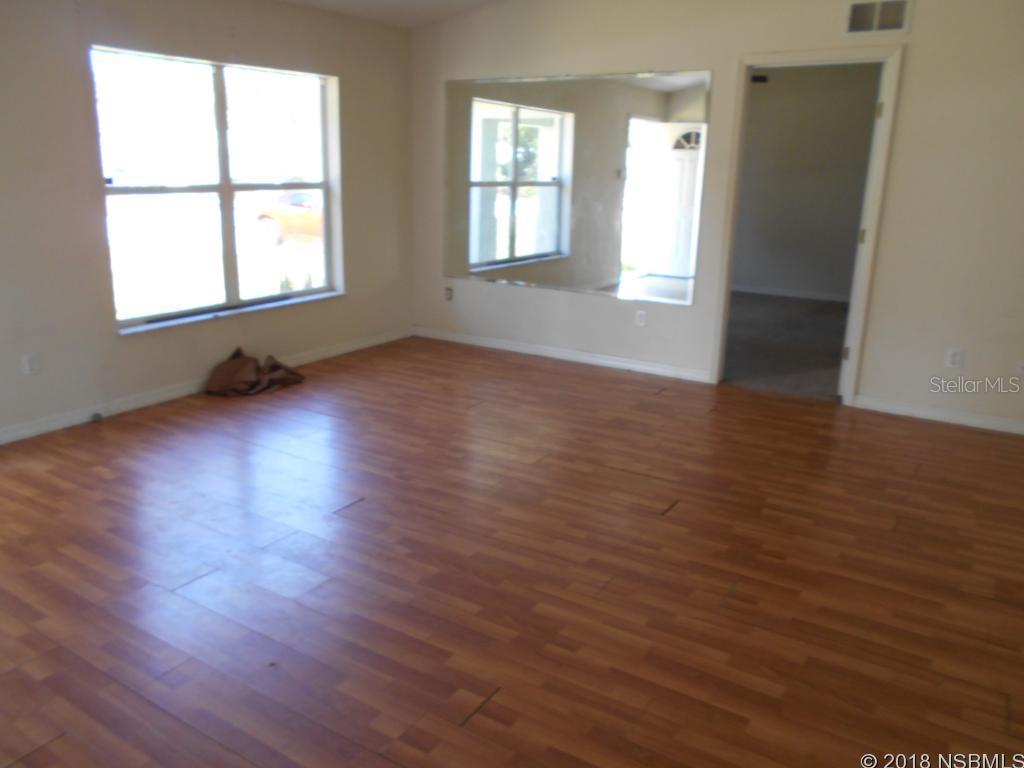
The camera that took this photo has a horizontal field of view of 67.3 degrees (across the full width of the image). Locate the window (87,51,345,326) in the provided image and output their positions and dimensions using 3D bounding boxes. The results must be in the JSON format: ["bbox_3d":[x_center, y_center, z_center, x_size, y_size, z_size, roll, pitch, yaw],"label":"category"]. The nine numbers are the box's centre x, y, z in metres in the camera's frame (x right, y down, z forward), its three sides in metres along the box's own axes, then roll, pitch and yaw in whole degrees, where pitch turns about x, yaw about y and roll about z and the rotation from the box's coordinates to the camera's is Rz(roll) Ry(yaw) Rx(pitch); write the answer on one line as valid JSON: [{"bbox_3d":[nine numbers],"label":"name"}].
[{"bbox_3d":[-1.788,-1.248,4.996,0.110,1.552,1.819,11,18,31],"label":"window"}]

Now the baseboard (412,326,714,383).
[{"bbox_3d":[0.286,-0.248,6.040,2.688,0.075,0.015,11,18,31],"label":"baseboard"}]

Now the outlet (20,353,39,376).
[{"bbox_3d":[-2.528,-0.102,4.039,0.012,0.120,0.080,11,18,31],"label":"outlet"}]

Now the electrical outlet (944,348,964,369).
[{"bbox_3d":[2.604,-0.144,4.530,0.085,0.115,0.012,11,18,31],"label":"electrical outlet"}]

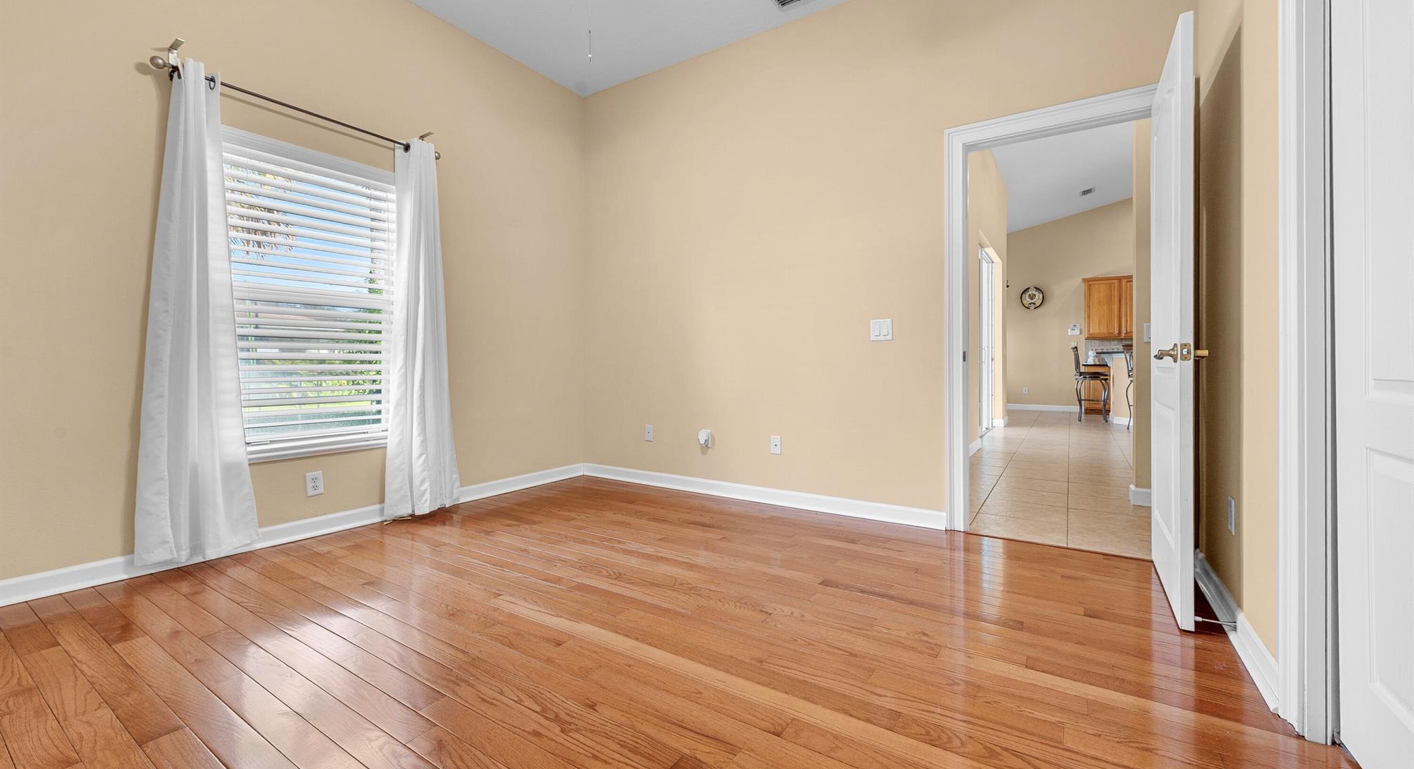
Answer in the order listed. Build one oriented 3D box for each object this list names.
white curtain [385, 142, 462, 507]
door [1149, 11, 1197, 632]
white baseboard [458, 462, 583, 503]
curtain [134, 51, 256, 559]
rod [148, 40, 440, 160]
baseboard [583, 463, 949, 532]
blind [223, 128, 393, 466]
[{"bbox_3d":[-1.646,-0.340,3.245,0.140,2.130,0.450,1,1,33],"label":"white curtain"},{"bbox_3d":[1.794,-0.219,2.125,0.038,2.030,0.760,1,1,33],"label":"door"},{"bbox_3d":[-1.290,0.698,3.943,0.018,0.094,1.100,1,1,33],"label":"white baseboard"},{"bbox_3d":[-2.195,-0.329,2.397,0.140,2.110,0.420,1,1,33],"label":"curtain"},{"bbox_3d":[-1.962,-1.388,2.784,0.110,0.140,1.250,1,1,33],"label":"rod"},{"bbox_3d":[0.153,0.708,3.671,2.710,0.094,0.018,1,1,33],"label":"baseboard"},{"bbox_3d":[-2.023,-0.424,2.828,0.080,1.550,0.920,1,1,33],"label":"blind"}]

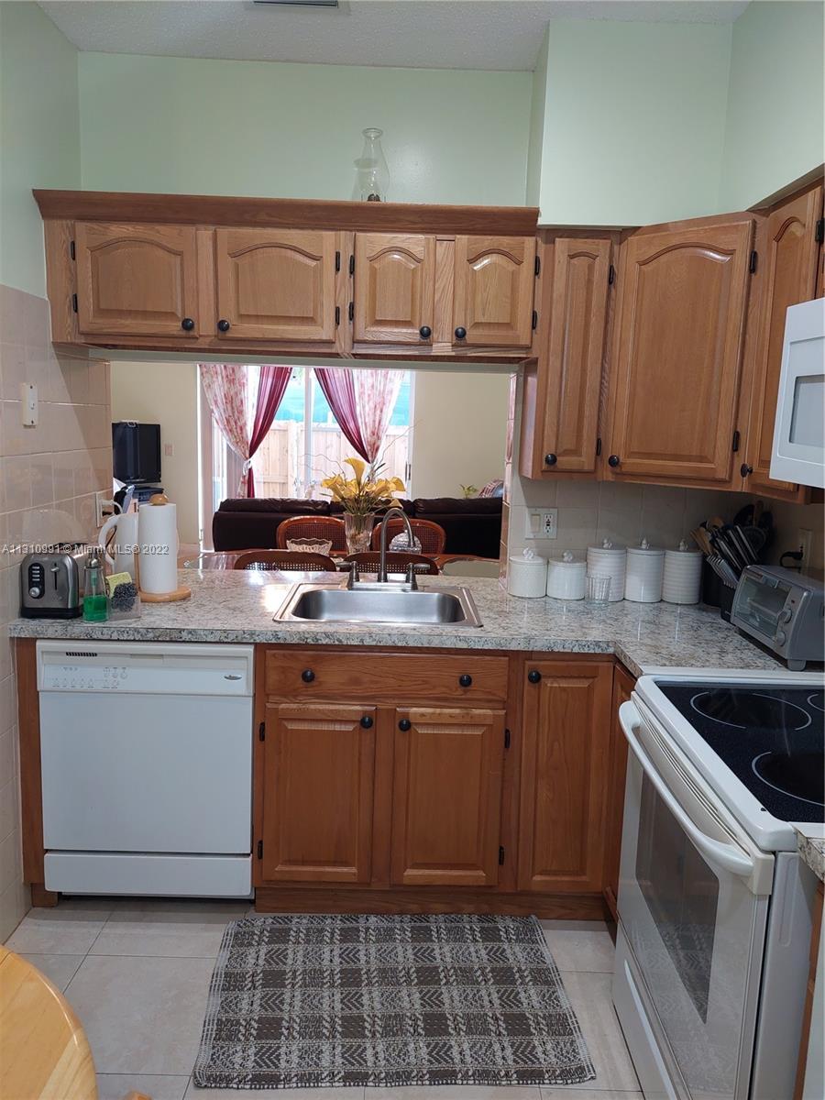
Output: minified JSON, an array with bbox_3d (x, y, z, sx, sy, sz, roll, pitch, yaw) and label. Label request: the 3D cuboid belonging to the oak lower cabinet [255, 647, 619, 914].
[{"bbox_3d":[0.064,0.669,2.574,1.070,0.865,0.600,2,9,0],"label":"oak lower cabinet"}]

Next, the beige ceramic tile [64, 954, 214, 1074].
[{"bbox_3d":[-0.714,1.188,1.959,0.405,0.010,0.390,2,10,0],"label":"beige ceramic tile"}]

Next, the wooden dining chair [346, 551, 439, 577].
[{"bbox_3d":[-0.097,0.417,3.784,0.480,0.930,0.550,2,10,0],"label":"wooden dining chair"}]

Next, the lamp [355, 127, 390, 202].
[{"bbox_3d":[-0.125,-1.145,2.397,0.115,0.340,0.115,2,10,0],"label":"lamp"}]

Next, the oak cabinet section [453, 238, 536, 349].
[{"bbox_3d":[0.246,-0.795,2.434,0.244,0.319,0.300,2,8,0],"label":"oak cabinet section"}]

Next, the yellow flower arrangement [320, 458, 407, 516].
[{"bbox_3d":[-0.252,-0.322,3.920,0.430,0.290,0.380,2,9,0],"label":"yellow flower arrangement"}]

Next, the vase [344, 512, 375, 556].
[{"bbox_3d":[-0.282,-0.047,3.966,0.150,0.280,0.150,2,9,0],"label":"vase"}]

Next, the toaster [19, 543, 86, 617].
[{"bbox_3d":[-1.044,0.083,2.316,0.175,0.188,0.270,2,10,0],"label":"toaster"}]

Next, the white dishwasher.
[{"bbox_3d":[-0.757,0.624,2.509,0.605,0.833,0.610,2,10,0],"label":"white dishwasher"}]

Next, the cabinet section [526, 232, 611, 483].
[{"bbox_3d":[0.488,-0.598,2.464,0.190,0.713,0.305,2,8,0],"label":"cabinet section"}]

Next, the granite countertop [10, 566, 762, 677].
[{"bbox_3d":[0.025,0.213,2.415,2.335,0.042,1.090,2,10,0],"label":"granite countertop"}]

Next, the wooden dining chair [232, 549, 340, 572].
[{"bbox_3d":[-0.574,0.429,3.649,0.480,0.950,0.550,2,9,0],"label":"wooden dining chair"}]

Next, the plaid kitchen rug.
[{"bbox_3d":[-0.063,1.183,2.061,0.930,0.012,0.600,1,9,-4],"label":"plaid kitchen rug"}]

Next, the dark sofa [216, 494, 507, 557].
[{"bbox_3d":[-0.414,0.020,6.115,2.200,0.950,0.950,0,10,-9],"label":"dark sofa"}]

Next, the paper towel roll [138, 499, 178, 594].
[{"bbox_3d":[-0.830,-0.014,2.486,0.122,0.295,0.122,2,10,0],"label":"paper towel roll"}]

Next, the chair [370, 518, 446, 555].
[{"bbox_3d":[-0.027,0.314,4.441,0.480,0.950,0.550,2,9,0],"label":"chair"}]

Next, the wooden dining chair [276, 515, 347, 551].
[{"bbox_3d":[-0.589,0.298,4.438,0.480,0.950,0.550,2,9,0],"label":"wooden dining chair"}]

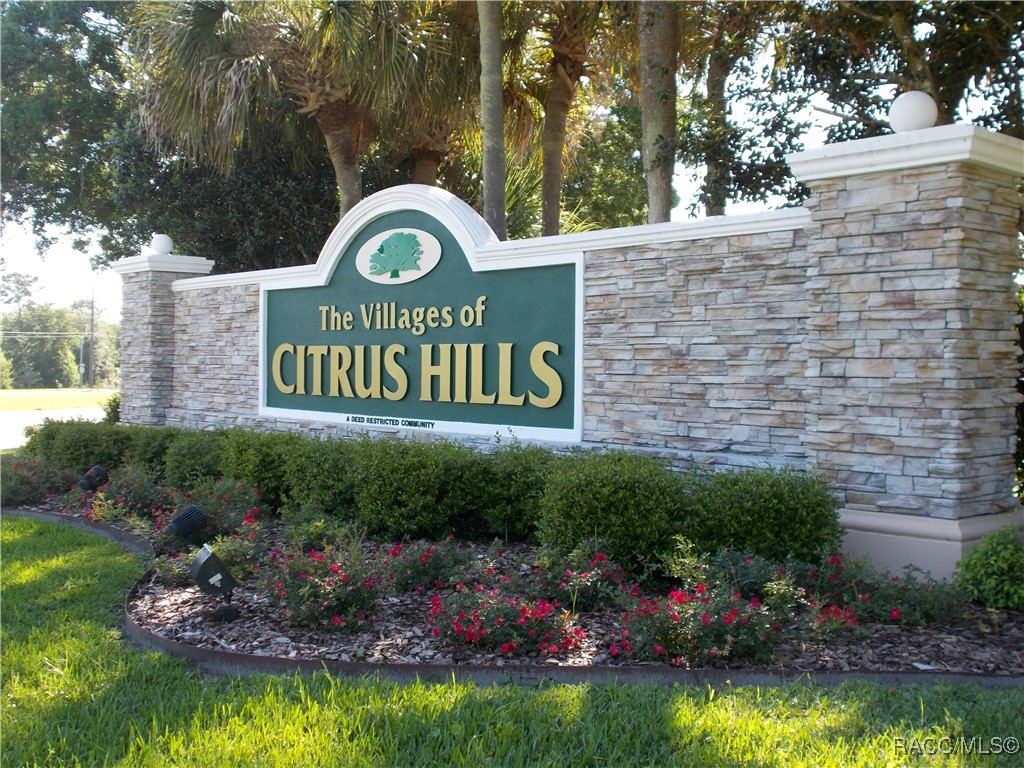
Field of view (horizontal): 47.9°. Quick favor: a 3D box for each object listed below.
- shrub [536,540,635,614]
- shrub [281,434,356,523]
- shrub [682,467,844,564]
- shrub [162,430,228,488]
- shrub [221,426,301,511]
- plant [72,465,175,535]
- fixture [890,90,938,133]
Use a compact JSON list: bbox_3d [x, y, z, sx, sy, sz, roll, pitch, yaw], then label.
[{"bbox_3d":[0.460,1.173,7.220,0.600,0.420,0.550,1,1,4],"label":"shrub"},{"bbox_3d":[-1.739,0.868,10.586,0.800,0.738,0.850,-1,1,-40],"label":"shrub"},{"bbox_3d":[1.694,0.947,7.848,1.050,0.718,1.100,0,1,0],"label":"shrub"},{"bbox_3d":[-3.770,0.906,13.700,0.850,0.660,0.900,0,1,-40],"label":"shrub"},{"bbox_3d":[-2.421,0.838,11.284,0.850,0.766,0.900,-1,1,-40],"label":"shrub"},{"bbox_3d":[-3.637,1.036,10.800,0.920,0.500,0.800,0,1,-19],"label":"plant"},{"bbox_3d":[3.045,-2.063,8.750,0.350,0.350,0.350,0,1,-40],"label":"fixture"}]

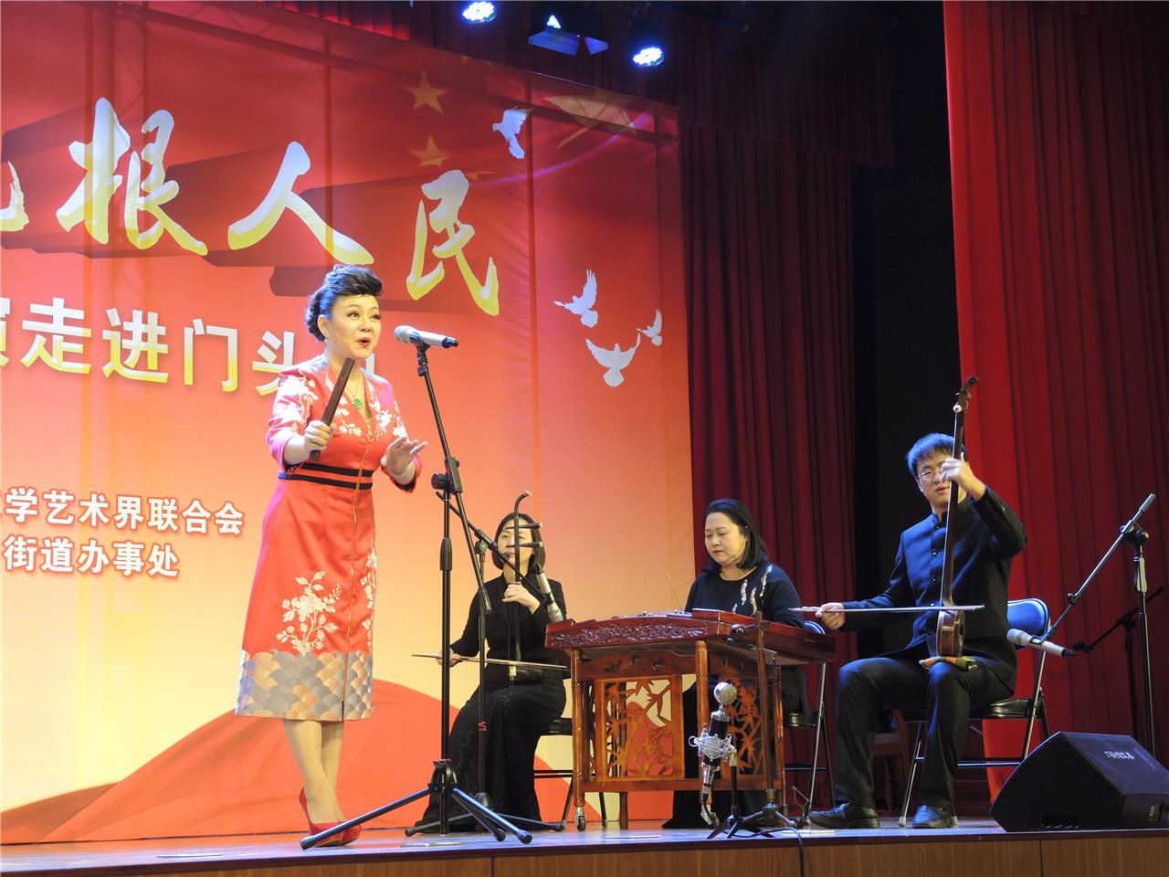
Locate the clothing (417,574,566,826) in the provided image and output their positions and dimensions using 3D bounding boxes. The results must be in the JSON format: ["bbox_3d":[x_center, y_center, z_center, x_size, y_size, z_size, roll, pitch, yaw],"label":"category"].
[{"bbox_3d":[-0.341,0.987,8.448,0.500,0.980,0.600,-6,-10,28],"label":"clothing"}]

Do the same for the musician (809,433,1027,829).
[{"bbox_3d":[1.123,0.628,7.435,0.660,1.320,0.720,-7,-10,35],"label":"musician"}]

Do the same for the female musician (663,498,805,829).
[{"bbox_3d":[0.549,0.869,8.697,0.540,1.250,0.670,-8,-11,34],"label":"female musician"}]

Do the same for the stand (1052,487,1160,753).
[{"bbox_3d":[1.818,0.725,7.382,0.680,1.060,0.600,-1,-9,-6],"label":"stand"}]

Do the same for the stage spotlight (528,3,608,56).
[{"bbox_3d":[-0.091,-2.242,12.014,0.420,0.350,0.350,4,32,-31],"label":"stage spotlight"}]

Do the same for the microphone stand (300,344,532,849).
[{"bbox_3d":[-0.490,0.449,6.557,0.620,1.490,0.620,-6,-10,28],"label":"microphone stand"}]

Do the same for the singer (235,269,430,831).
[{"bbox_3d":[-0.782,0.347,6.786,0.520,1.760,0.470,7,-12,-42],"label":"singer"}]

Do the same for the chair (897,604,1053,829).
[{"bbox_3d":[1.335,0.926,7.603,0.450,0.790,0.470,-6,-10,31],"label":"chair"}]

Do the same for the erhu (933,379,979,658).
[{"bbox_3d":[1.280,0.271,7.650,0.110,0.970,0.150,2,-9,20],"label":"erhu"}]

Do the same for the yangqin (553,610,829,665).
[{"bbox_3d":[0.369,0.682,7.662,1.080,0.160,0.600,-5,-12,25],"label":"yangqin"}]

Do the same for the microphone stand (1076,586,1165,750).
[{"bbox_3d":[2.374,1.135,9.774,0.550,0.970,0.550,-1,-9,-6],"label":"microphone stand"}]

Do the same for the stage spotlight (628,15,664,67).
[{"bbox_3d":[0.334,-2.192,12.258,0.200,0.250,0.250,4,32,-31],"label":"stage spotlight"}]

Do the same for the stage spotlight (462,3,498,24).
[{"bbox_3d":[-0.525,-2.113,10.658,0.220,0.250,0.220,3,-35,-25],"label":"stage spotlight"}]

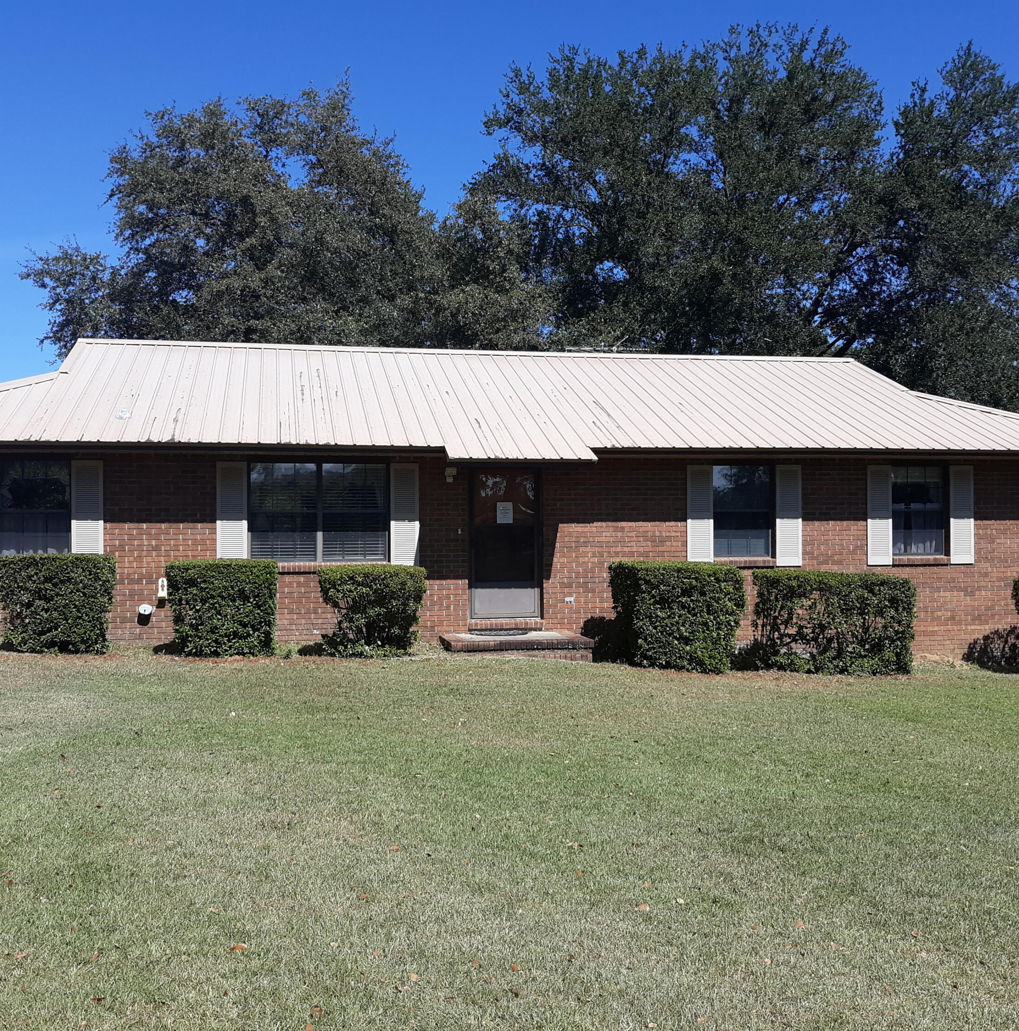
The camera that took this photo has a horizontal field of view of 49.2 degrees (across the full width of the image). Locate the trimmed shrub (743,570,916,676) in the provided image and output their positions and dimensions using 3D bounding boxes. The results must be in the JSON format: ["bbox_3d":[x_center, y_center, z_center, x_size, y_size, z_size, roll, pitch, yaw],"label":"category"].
[{"bbox_3d":[4.146,1.339,14.217,1.850,1.300,0.870,0,-1,-11],"label":"trimmed shrub"}]

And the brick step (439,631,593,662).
[{"bbox_3d":[0.049,1.652,13.893,1.740,0.280,1.310,0,-1,-11],"label":"brick step"}]

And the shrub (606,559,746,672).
[{"bbox_3d":[2.090,1.241,13.889,1.410,1.310,1.120,0,-1,-11],"label":"shrub"}]

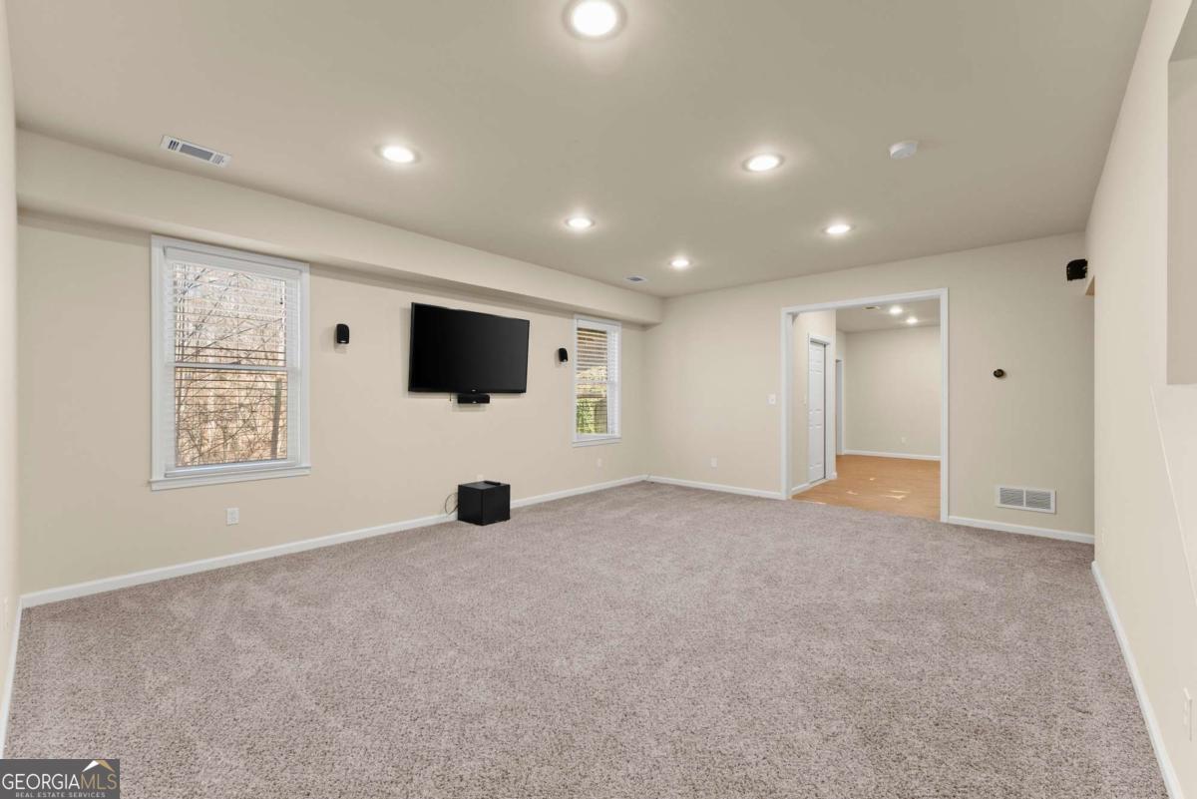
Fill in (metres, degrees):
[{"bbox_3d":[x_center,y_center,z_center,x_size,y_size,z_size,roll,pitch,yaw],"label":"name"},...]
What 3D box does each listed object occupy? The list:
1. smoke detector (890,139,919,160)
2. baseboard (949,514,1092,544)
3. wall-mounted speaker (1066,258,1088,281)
[{"bbox_3d":[1.767,-1.441,2.697,0.137,0.042,0.137,0,0,40],"label":"smoke detector"},{"bbox_3d":[3.775,1.163,4.205,0.970,0.083,0.018,0,0,41],"label":"baseboard"},{"bbox_3d":[3.810,-1.035,3.710,0.120,0.160,0.095,0,0,42],"label":"wall-mounted speaker"}]

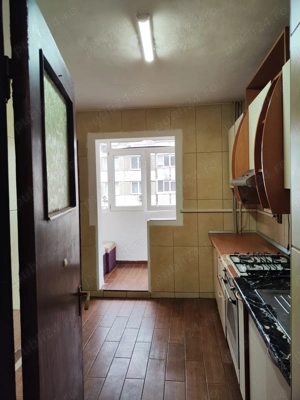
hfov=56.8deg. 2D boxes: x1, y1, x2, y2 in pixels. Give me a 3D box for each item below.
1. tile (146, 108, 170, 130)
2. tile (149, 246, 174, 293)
[{"bbox_3d":[0.110,-1.037,3.549,0.317,0.287,0.010,-1,2,6],"label":"tile"},{"bbox_3d":[0.154,0.903,3.624,0.317,0.600,0.010,-1,2,6],"label":"tile"}]

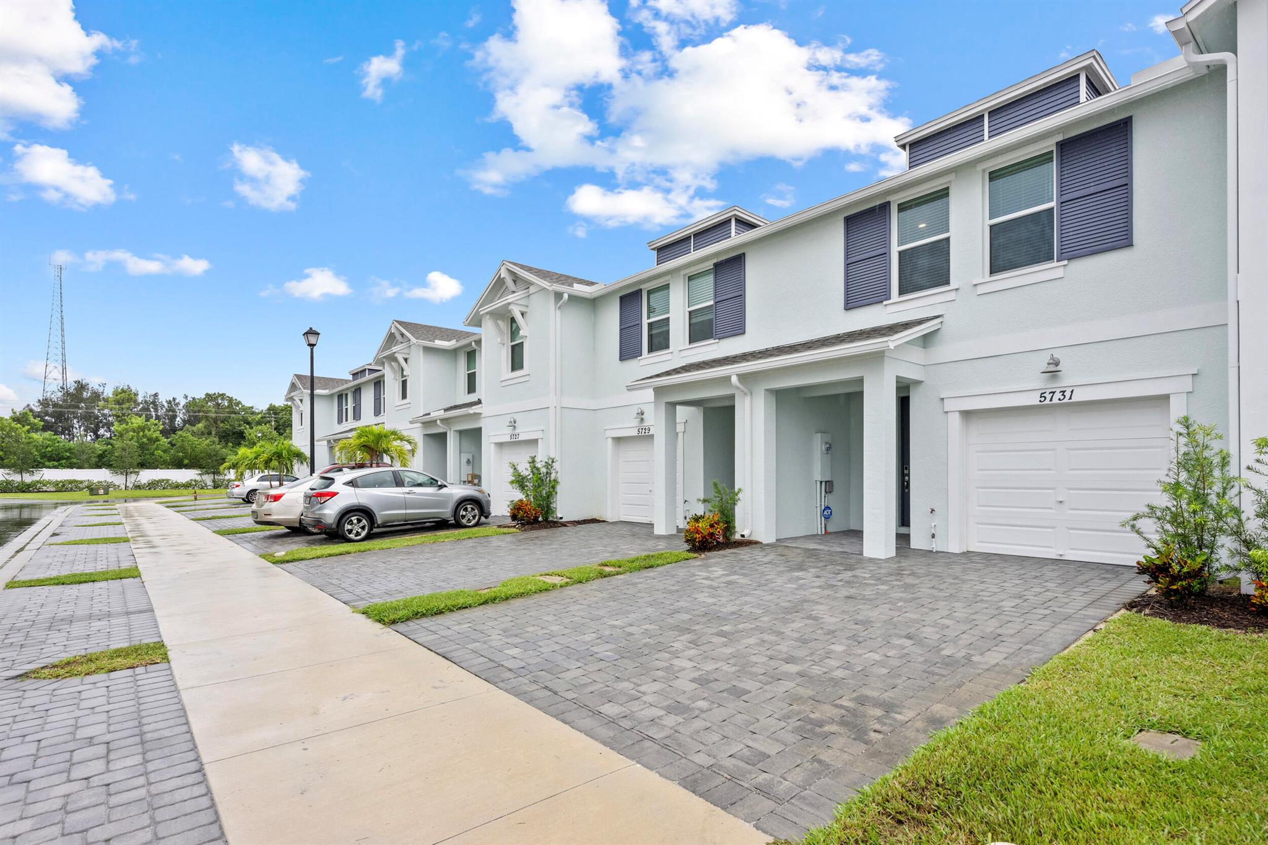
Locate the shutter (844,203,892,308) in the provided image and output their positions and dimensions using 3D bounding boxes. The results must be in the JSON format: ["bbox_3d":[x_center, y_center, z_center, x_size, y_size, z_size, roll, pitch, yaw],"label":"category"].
[{"bbox_3d":[3.949,-2.835,10.166,0.050,1.610,0.820,2,-4,-41],"label":"shutter"}]

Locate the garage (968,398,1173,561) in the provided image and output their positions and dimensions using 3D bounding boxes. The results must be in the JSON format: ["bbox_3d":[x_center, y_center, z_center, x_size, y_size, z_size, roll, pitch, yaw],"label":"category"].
[{"bbox_3d":[5.861,0.815,8.321,0.150,2.184,2.395,0,-2,-41],"label":"garage"}]

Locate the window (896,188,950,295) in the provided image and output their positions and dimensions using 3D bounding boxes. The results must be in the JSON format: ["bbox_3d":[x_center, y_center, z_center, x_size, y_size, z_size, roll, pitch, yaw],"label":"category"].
[{"bbox_3d":[4.602,-2.870,9.555,0.100,1.550,0.850,2,-4,-41],"label":"window"}]

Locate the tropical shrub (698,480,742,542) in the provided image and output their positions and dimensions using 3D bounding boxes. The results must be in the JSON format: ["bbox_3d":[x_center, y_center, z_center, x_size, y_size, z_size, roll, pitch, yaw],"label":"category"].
[{"bbox_3d":[1.574,1.593,10.750,0.780,1.122,0.780,0,-3,0],"label":"tropical shrub"}]

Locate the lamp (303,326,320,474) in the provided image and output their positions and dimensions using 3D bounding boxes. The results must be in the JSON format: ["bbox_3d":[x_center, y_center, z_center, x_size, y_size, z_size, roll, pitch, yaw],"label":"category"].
[{"bbox_3d":[-9.303,0.100,17.300,0.470,5.700,0.470,2,-4,-41],"label":"lamp"}]

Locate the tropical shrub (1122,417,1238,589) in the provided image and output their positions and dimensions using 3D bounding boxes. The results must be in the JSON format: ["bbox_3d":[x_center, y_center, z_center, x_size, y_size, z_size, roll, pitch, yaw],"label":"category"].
[{"bbox_3d":[5.840,0.863,6.400,0.980,1.830,1.020,2,-4,-41],"label":"tropical shrub"}]

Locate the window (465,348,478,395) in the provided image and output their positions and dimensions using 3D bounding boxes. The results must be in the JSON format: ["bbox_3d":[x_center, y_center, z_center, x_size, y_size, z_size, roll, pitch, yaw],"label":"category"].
[{"bbox_3d":[-5.946,-1.842,21.895,0.100,1.658,0.933,0,-2,-41],"label":"window"}]

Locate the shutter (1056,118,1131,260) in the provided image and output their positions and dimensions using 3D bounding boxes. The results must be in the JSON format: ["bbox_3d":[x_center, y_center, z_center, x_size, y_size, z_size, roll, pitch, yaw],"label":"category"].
[{"bbox_3d":[6.072,-3.043,7.910,0.070,1.635,0.812,0,-2,-41],"label":"shutter"}]

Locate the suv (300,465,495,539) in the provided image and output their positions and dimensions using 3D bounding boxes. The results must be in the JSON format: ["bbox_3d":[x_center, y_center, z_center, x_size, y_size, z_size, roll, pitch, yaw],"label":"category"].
[{"bbox_3d":[-5.670,1.880,14.690,4.300,1.600,1.780,2,-3,-40],"label":"suv"}]

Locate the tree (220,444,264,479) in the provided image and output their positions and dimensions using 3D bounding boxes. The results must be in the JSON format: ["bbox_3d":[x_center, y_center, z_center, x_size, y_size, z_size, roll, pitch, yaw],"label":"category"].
[{"bbox_3d":[-22.519,2.798,34.500,2.350,3.100,2.350,2,-4,-41],"label":"tree"}]

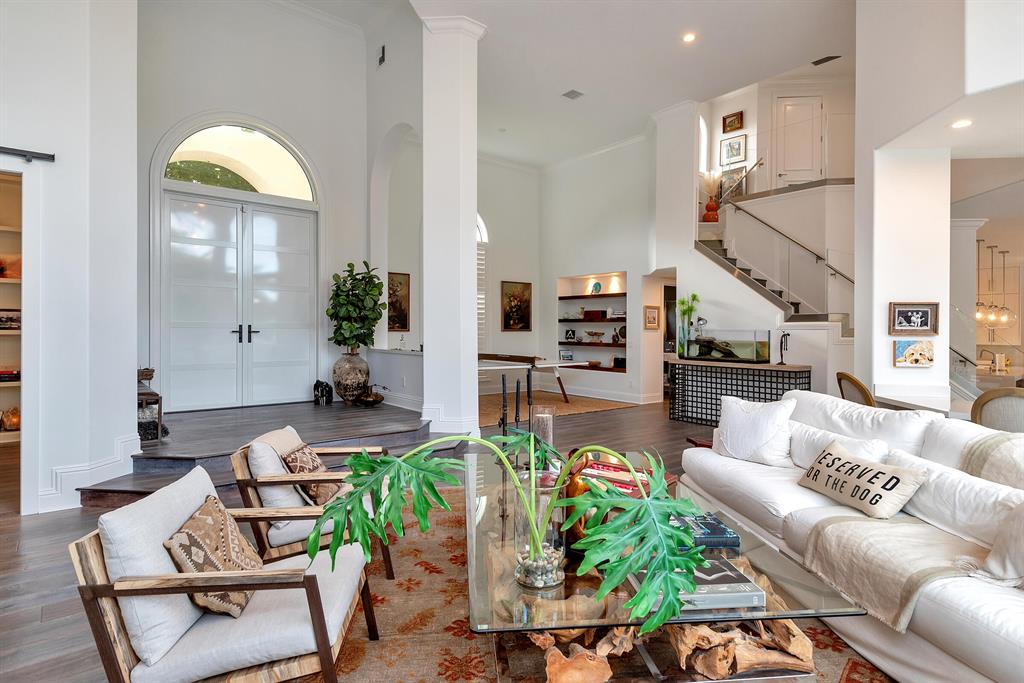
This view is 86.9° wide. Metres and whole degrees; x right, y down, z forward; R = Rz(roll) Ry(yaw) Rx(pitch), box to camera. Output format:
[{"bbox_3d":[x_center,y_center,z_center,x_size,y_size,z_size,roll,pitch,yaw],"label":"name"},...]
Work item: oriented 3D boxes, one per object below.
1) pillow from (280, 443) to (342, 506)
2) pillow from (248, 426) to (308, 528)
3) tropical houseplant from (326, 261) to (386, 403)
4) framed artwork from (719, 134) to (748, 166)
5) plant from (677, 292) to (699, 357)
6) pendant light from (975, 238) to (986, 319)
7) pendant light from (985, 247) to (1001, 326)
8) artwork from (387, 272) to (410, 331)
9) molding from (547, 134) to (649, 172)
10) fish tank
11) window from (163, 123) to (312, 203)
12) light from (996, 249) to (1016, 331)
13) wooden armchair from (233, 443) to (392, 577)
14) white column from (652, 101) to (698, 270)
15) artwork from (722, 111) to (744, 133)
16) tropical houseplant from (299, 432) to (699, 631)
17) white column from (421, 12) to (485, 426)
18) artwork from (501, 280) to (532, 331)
[{"bbox_3d":[-1.150,0.768,3.100,0.130,0.380,0.390,-37,4,-6],"label":"pillow"},{"bbox_3d":[-1.273,0.754,3.123,0.175,0.494,0.515,-23,5,-9],"label":"pillow"},{"bbox_3d":[-2.303,-0.148,8.004,0.820,2.088,0.800,-1,1,-39],"label":"tropical houseplant"},{"bbox_3d":[4.167,-3.603,10.204,0.040,0.479,0.513,-1,1,-39],"label":"framed artwork"},{"bbox_3d":[2.825,-0.258,8.700,0.350,1.030,0.340,0,1,0],"label":"plant"},{"bbox_3d":[6.491,-0.819,7.500,0.300,1.200,0.300,0,1,0],"label":"pendant light"},{"bbox_3d":[7.198,-0.824,8.100,0.300,1.220,0.300,0,1,0],"label":"pendant light"},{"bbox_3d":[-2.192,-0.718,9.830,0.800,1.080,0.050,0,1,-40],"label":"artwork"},{"bbox_3d":[1.572,-3.808,10.891,0.120,0.140,2.870,-1,1,-39],"label":"molding"},{"bbox_3d":[3.091,0.058,7.925,0.391,0.479,1.184,-1,1,-39],"label":"fish tank"},{"bbox_3d":[-3.774,-2.560,7.595,1.892,0.880,0.100,-1,1,-39],"label":"window"},{"bbox_3d":[7.927,-0.821,8.700,0.300,1.230,0.300,0,1,0],"label":"light"},{"bbox_3d":[-1.081,0.895,3.100,0.810,0.750,0.680,0,1,-7],"label":"wooden armchair"},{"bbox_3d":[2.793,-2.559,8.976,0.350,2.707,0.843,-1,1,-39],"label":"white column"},{"bbox_3d":[4.164,-4.128,10.198,0.040,0.320,0.404,-1,1,-39],"label":"artwork"},{"bbox_3d":[-0.026,0.613,1.860,1.220,0.530,0.620,0,1,0],"label":"tropical houseplant"},{"bbox_3d":[-0.727,-1.380,6.600,0.700,5.000,0.600,0,1,5],"label":"white column"},{"bbox_3d":[0.122,-0.759,11.707,0.842,1.075,0.050,-1,1,-39],"label":"artwork"}]

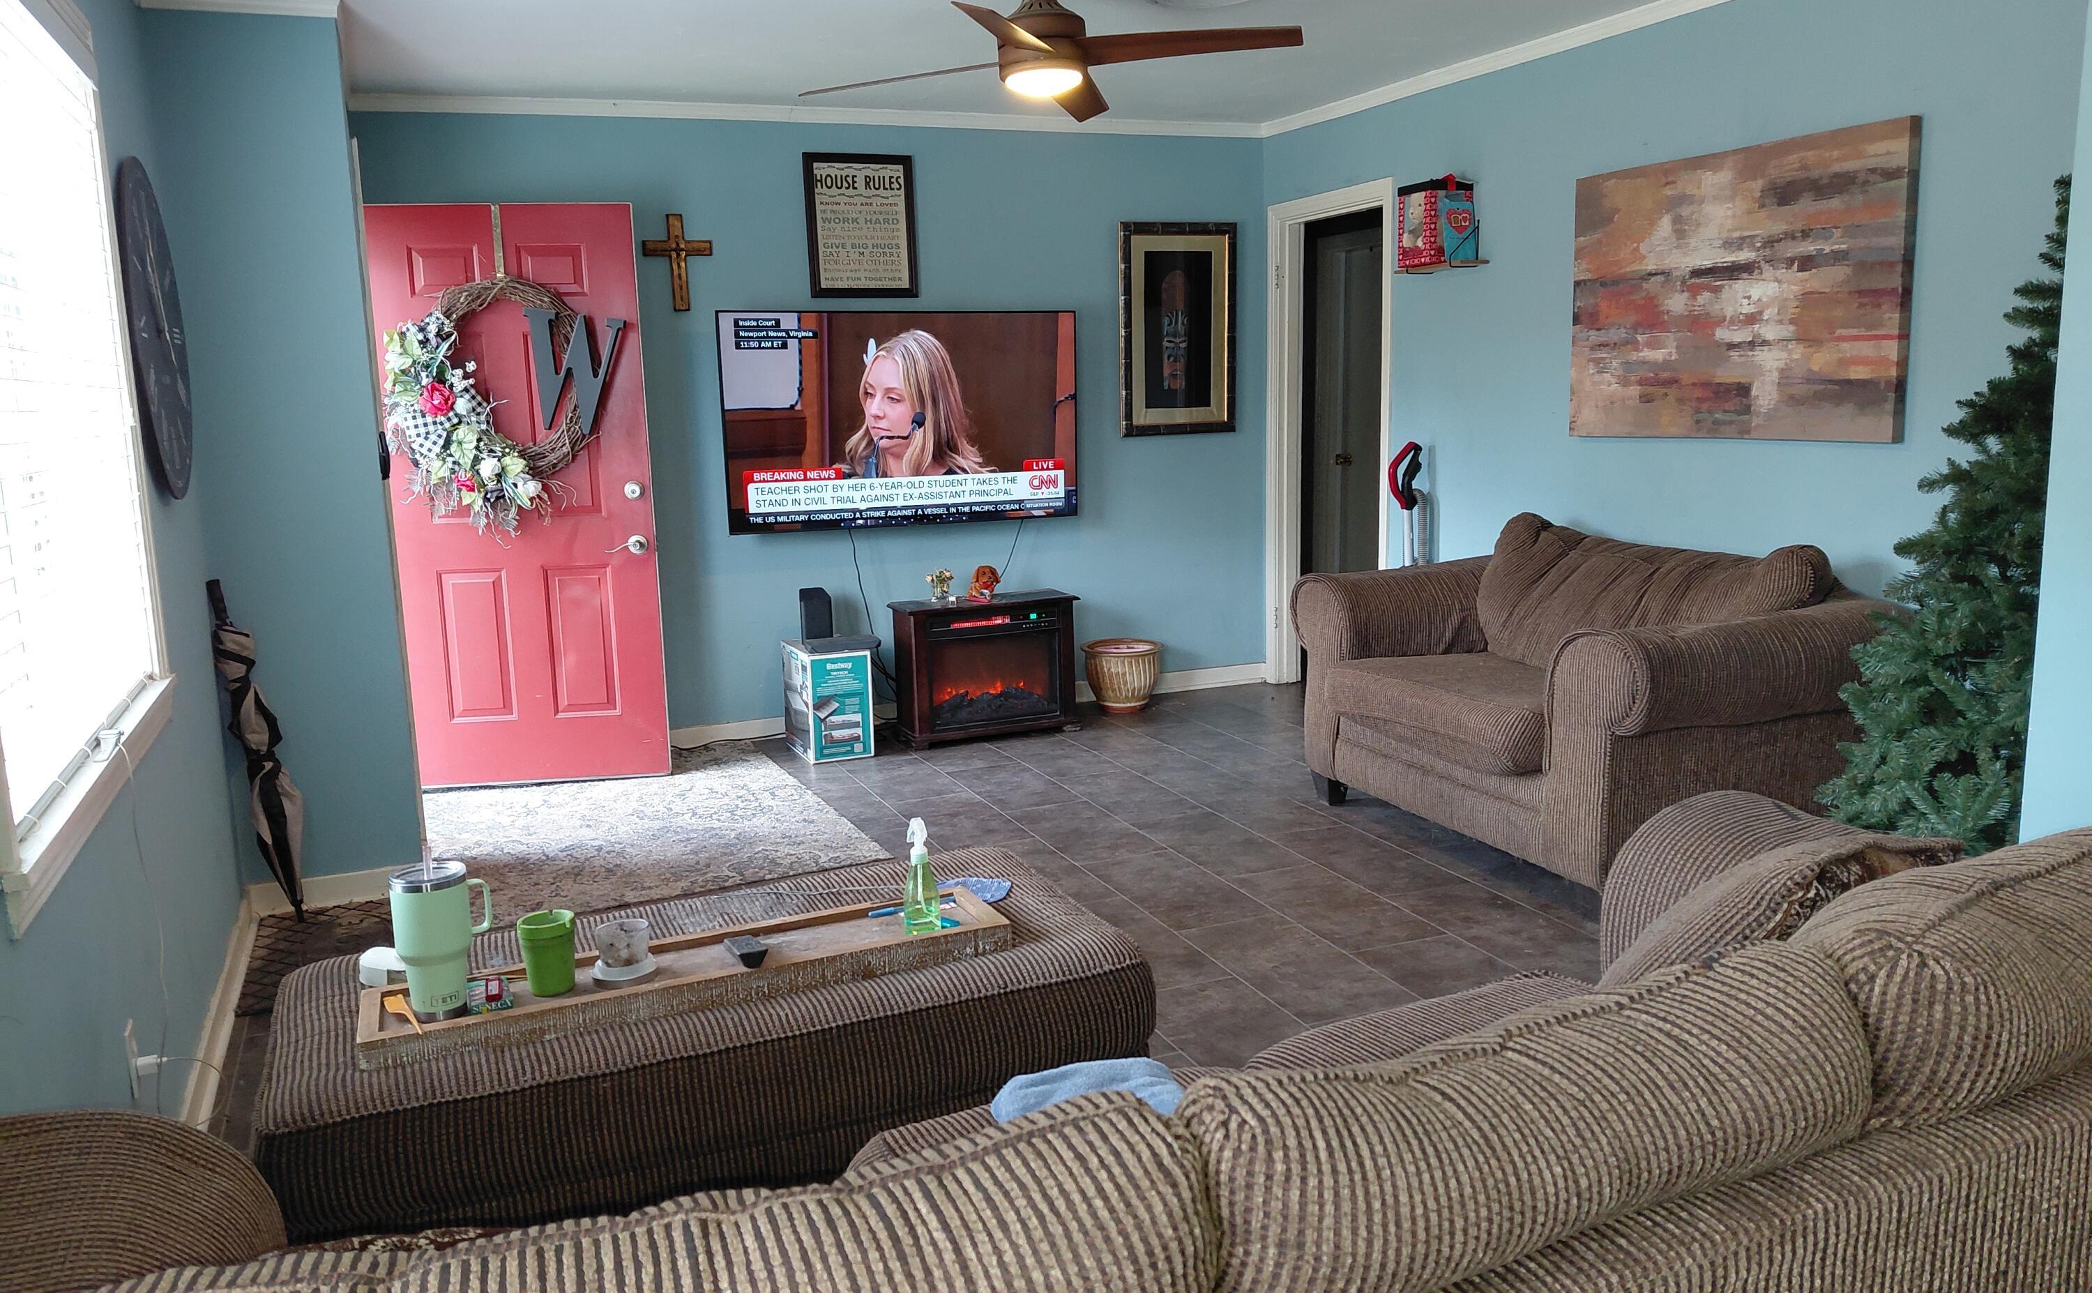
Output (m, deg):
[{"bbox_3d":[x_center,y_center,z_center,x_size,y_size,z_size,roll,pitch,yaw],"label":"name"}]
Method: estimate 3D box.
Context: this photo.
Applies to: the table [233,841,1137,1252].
[{"bbox_3d":[-0.553,0.726,2.573,1.330,0.460,0.680,-6,10,-22],"label":"table"}]

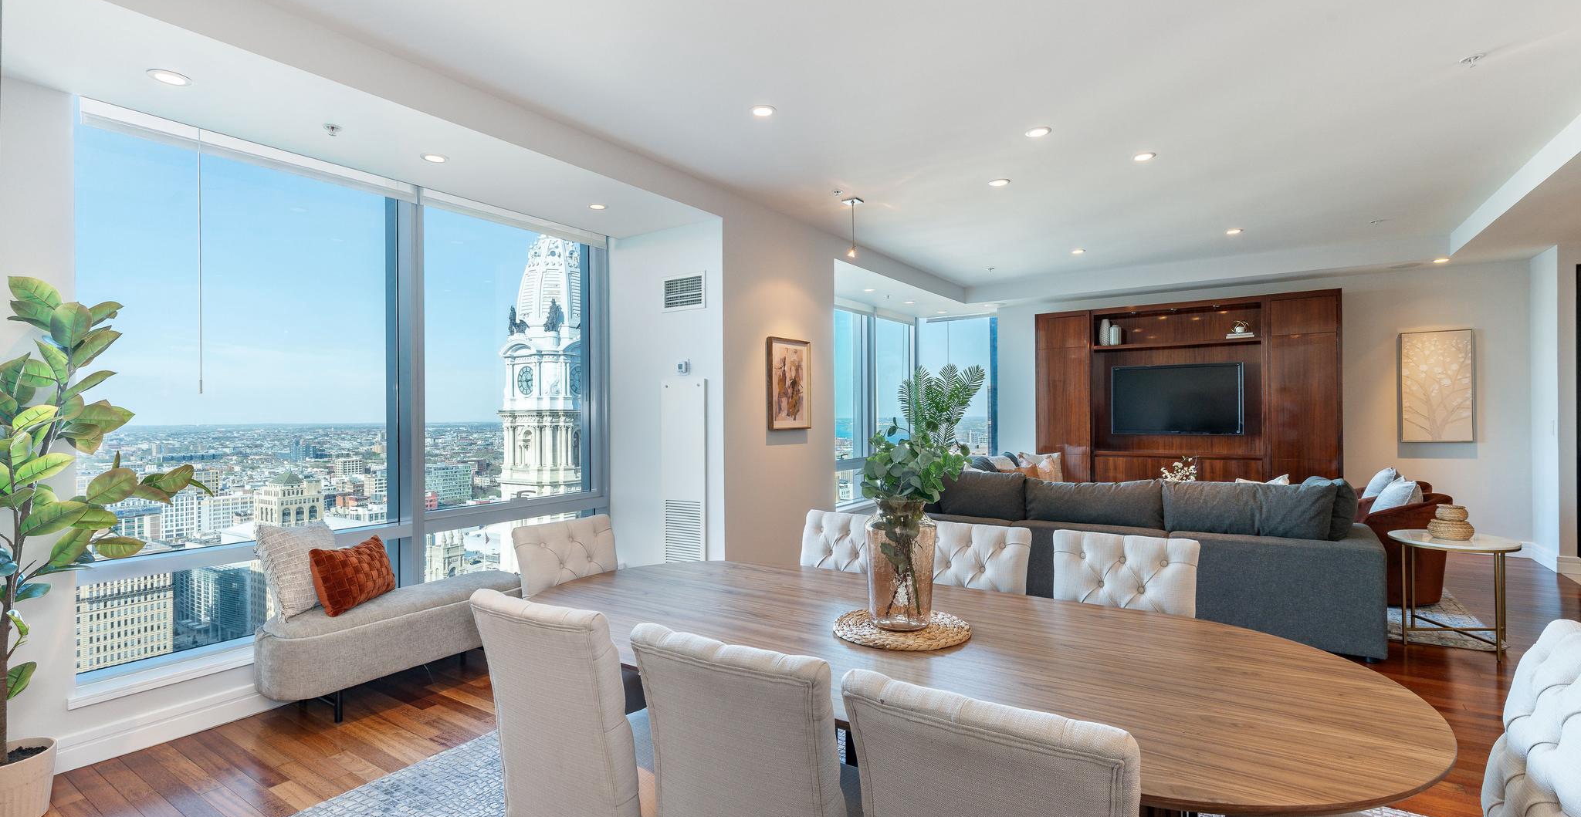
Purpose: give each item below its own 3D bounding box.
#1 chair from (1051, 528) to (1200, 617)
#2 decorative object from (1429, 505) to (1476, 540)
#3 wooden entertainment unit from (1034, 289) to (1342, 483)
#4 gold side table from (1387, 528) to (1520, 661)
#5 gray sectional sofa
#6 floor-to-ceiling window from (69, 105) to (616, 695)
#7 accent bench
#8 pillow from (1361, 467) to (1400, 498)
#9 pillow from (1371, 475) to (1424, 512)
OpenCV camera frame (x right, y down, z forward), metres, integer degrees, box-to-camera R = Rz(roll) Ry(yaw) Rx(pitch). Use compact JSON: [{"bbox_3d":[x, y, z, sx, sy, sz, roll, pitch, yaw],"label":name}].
[{"bbox_3d":[1.028,0.916,2.238,0.470,0.950,0.610,-1,0,33],"label":"chair"},{"bbox_3d":[3.951,0.683,4.185,0.190,0.185,0.190,-1,0,33],"label":"decorative object"},{"bbox_3d":[4.241,0.138,7.709,2.842,2.526,0.540,-1,0,33],"label":"wooden entertainment unit"},{"bbox_3d":[3.941,1.098,4.184,0.592,0.606,0.592,-1,0,34],"label":"gold side table"},{"bbox_3d":[2.844,0.950,6.010,3.116,0.945,3.201,-1,0,34],"label":"gray sectional sofa"},{"bbox_3d":[-2.158,-0.054,4.084,0.120,2.432,2.876,-1,0,34],"label":"floor-to-ceiling window"},{"bbox_3d":[-1.963,1.183,3.601,0.510,0.485,1.360,-1,0,33],"label":"accent bench"},{"bbox_3d":[4.990,0.734,5.993,0.160,0.460,0.470,26,8,18],"label":"pillow"},{"bbox_3d":[4.474,0.732,5.194,0.170,0.450,0.450,23,12,31],"label":"pillow"}]

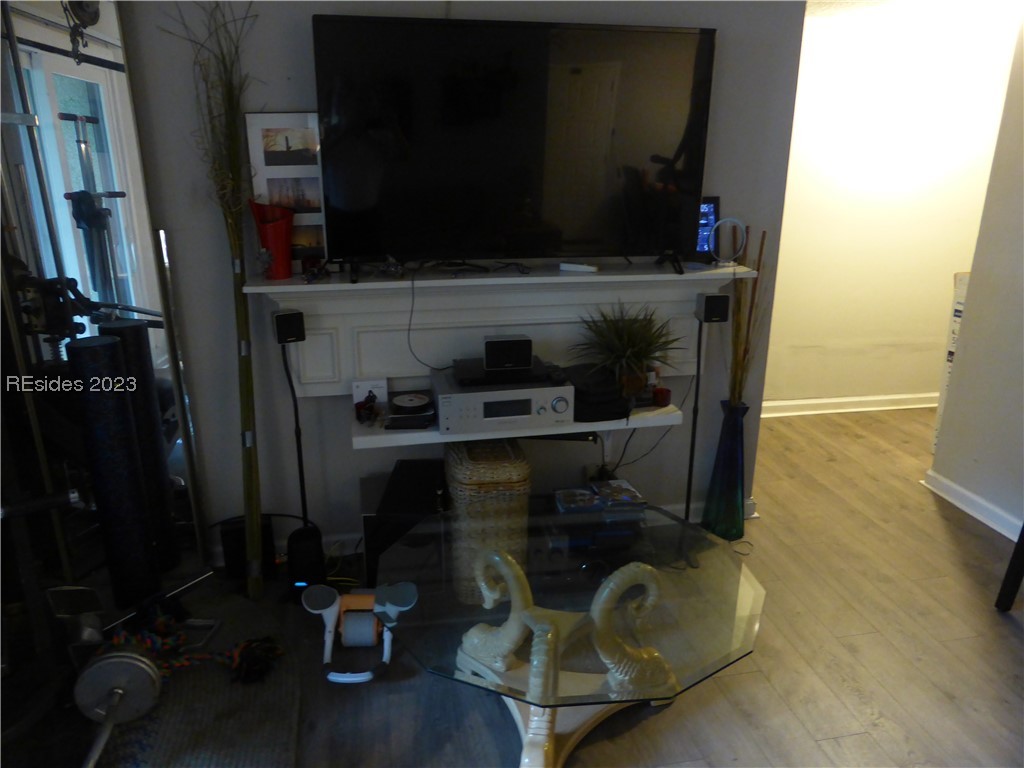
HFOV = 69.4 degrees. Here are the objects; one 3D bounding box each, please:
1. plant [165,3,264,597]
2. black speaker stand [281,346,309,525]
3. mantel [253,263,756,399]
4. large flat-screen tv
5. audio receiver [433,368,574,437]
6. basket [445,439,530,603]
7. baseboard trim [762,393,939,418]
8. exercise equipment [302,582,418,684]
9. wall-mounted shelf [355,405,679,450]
[{"bbox_3d":[-0.843,-0.185,2.322,0.270,1.840,0.250,-3,17,-10],"label":"plant"},{"bbox_3d":[-0.702,0.176,2.396,0.045,0.630,0.040,-3,17,-10],"label":"black speaker stand"},{"bbox_3d":[-0.008,-0.166,2.502,1.635,0.420,0.260,-3,17,-10],"label":"mantel"},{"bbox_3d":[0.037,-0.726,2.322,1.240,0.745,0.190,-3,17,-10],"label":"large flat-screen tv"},{"bbox_3d":[-0.041,0.040,2.505,0.435,0.138,0.315,-3,17,-10],"label":"audio receiver"},{"bbox_3d":[-0.095,0.442,2.565,0.265,0.500,0.340,-3,17,-10],"label":"basket"},{"bbox_3d":[2.007,0.118,4.335,1.220,0.087,0.018,-3,17,-10],"label":"baseboard trim"},{"bbox_3d":[-0.449,0.721,2.209,0.325,0.175,0.290,0,17,0],"label":"exercise equipment"},{"bbox_3d":[0.013,0.111,2.580,1.105,0.042,0.285,-3,17,-10],"label":"wall-mounted shelf"}]

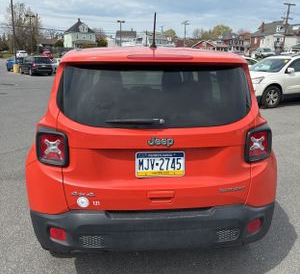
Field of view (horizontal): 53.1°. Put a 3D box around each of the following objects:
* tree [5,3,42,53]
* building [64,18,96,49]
[{"bbox_3d":[-33.688,-28.895,80.000,8.800,12.500,8.500,1,15,0],"label":"tree"},{"bbox_3d":[-22.673,-33.439,98.000,8.400,10.200,9.200,-8,17,-29],"label":"building"}]

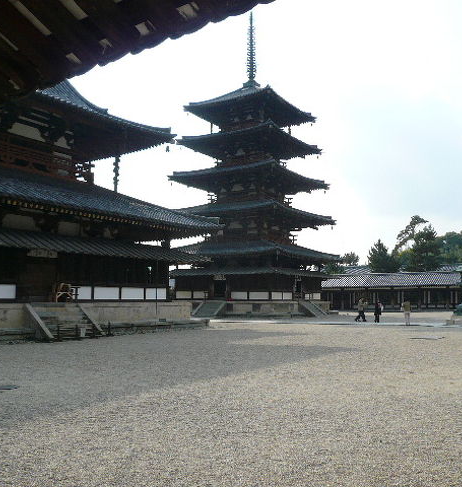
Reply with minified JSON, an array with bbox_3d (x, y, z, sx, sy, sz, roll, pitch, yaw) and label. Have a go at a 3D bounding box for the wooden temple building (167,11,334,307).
[{"bbox_3d":[2.246,-8.996,56.111,14.300,33.000,14.300,-4,-7,34],"label":"wooden temple building"}]

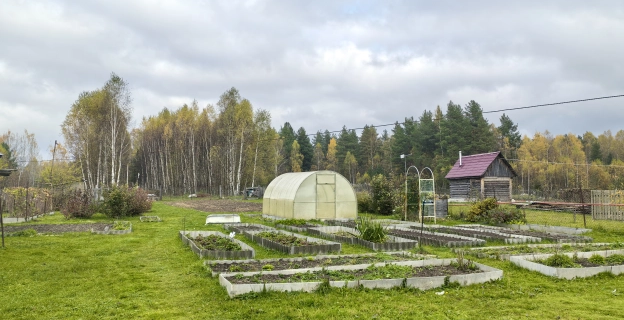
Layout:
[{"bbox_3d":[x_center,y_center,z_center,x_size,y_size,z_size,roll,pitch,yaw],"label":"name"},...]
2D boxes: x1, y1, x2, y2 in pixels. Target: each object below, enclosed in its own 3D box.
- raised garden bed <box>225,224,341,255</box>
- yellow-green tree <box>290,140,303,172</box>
[{"bbox_3d":[-1.137,2.146,13.798,1.180,0.200,6.200,1,-3,-24],"label":"raised garden bed"},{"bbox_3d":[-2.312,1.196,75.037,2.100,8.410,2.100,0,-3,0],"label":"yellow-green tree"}]

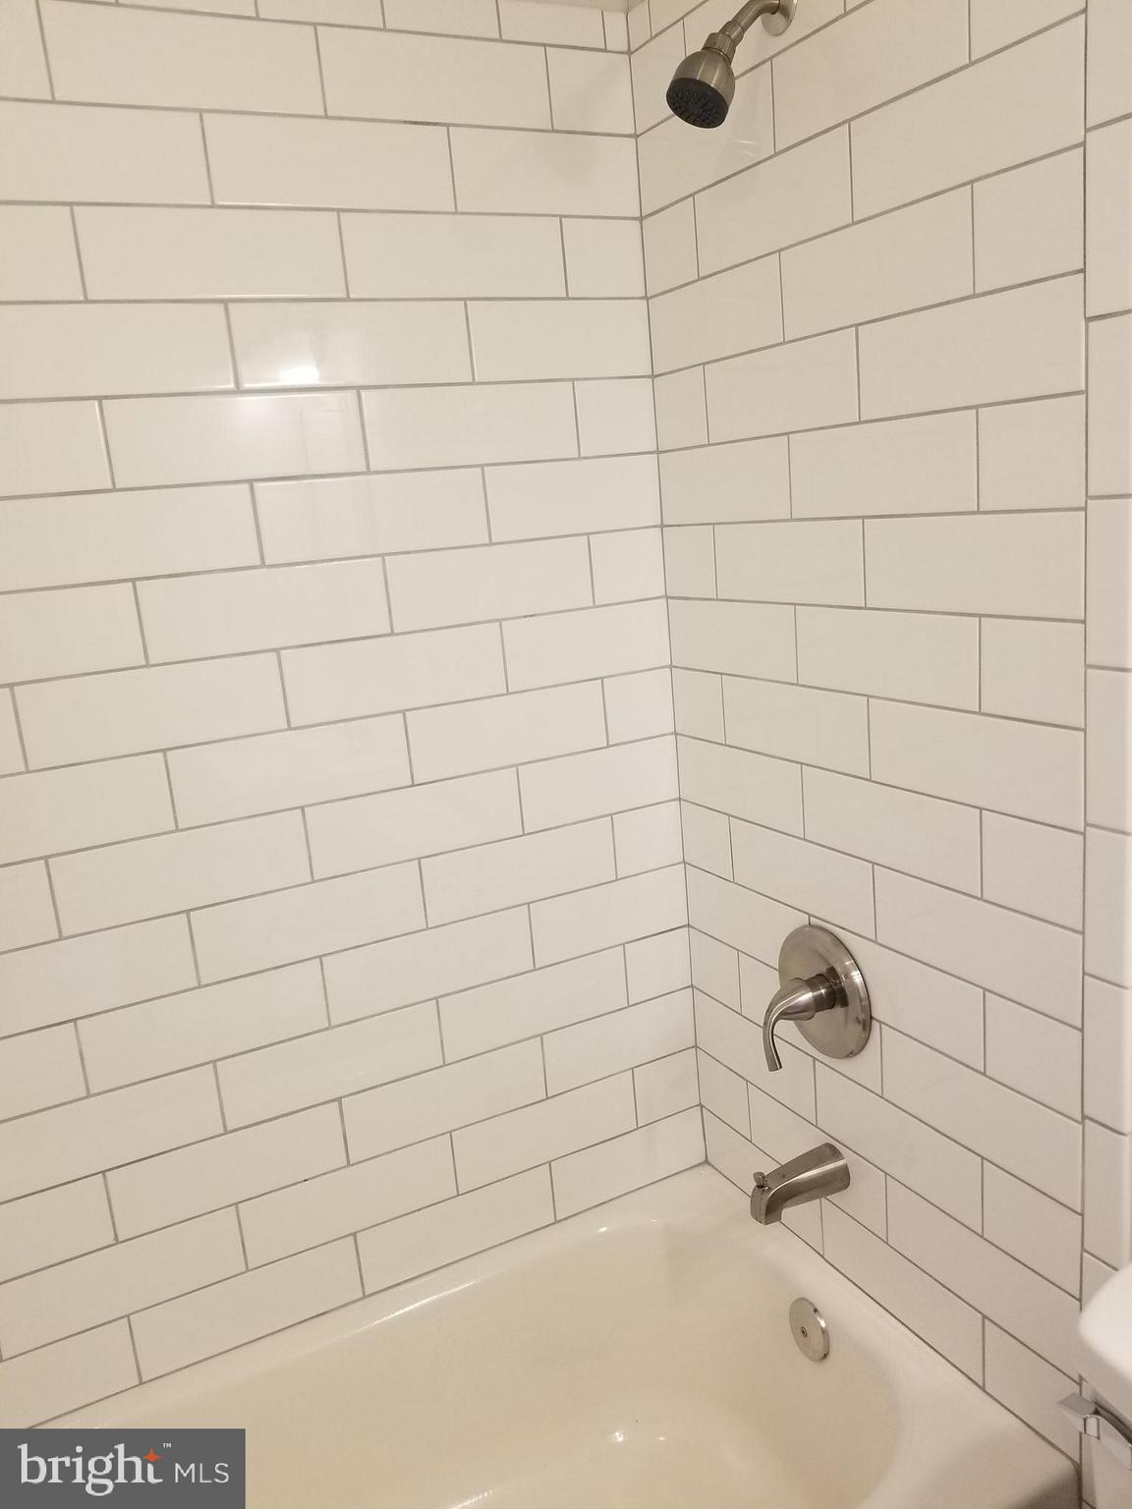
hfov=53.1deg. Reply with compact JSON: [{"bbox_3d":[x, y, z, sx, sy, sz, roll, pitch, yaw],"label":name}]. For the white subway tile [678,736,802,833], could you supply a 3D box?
[{"bbox_3d":[0.247,0.040,1.621,0.010,0.102,0.293,-12,14,-26],"label":"white subway tile"}]

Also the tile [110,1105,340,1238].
[{"bbox_3d":[-0.449,0.555,1.523,0.304,0.102,0.010,-11,14,-25],"label":"tile"}]

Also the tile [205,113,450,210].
[{"bbox_3d":[-0.280,-0.716,1.381,0.306,0.101,0.009,-11,14,-25],"label":"tile"}]

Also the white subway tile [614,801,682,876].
[{"bbox_3d":[0.128,0.129,1.739,0.124,0.101,0.009,-11,13,-25],"label":"white subway tile"}]

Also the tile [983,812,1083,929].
[{"bbox_3d":[0.484,0.118,1.168,0.009,0.101,0.122,-11,13,-26],"label":"tile"}]

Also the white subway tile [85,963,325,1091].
[{"bbox_3d":[-0.462,0.349,1.473,0.303,0.101,0.009,-11,14,-25],"label":"white subway tile"}]

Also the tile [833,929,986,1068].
[{"bbox_3d":[0.403,0.287,1.401,0.009,0.101,0.305,-11,13,-26],"label":"tile"}]

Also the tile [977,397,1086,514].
[{"bbox_3d":[0.446,-0.287,1.081,0.009,0.101,0.123,-11,14,-26],"label":"tile"}]

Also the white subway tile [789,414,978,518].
[{"bbox_3d":[0.346,-0.316,1.257,0.009,0.101,0.298,-11,14,-26],"label":"white subway tile"}]

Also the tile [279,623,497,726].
[{"bbox_3d":[-0.227,-0.110,1.516,0.305,0.101,0.009,-11,13,-25],"label":"tile"}]

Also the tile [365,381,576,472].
[{"bbox_3d":[-0.121,-0.441,1.521,0.304,0.102,0.009,-11,13,-25],"label":"tile"}]

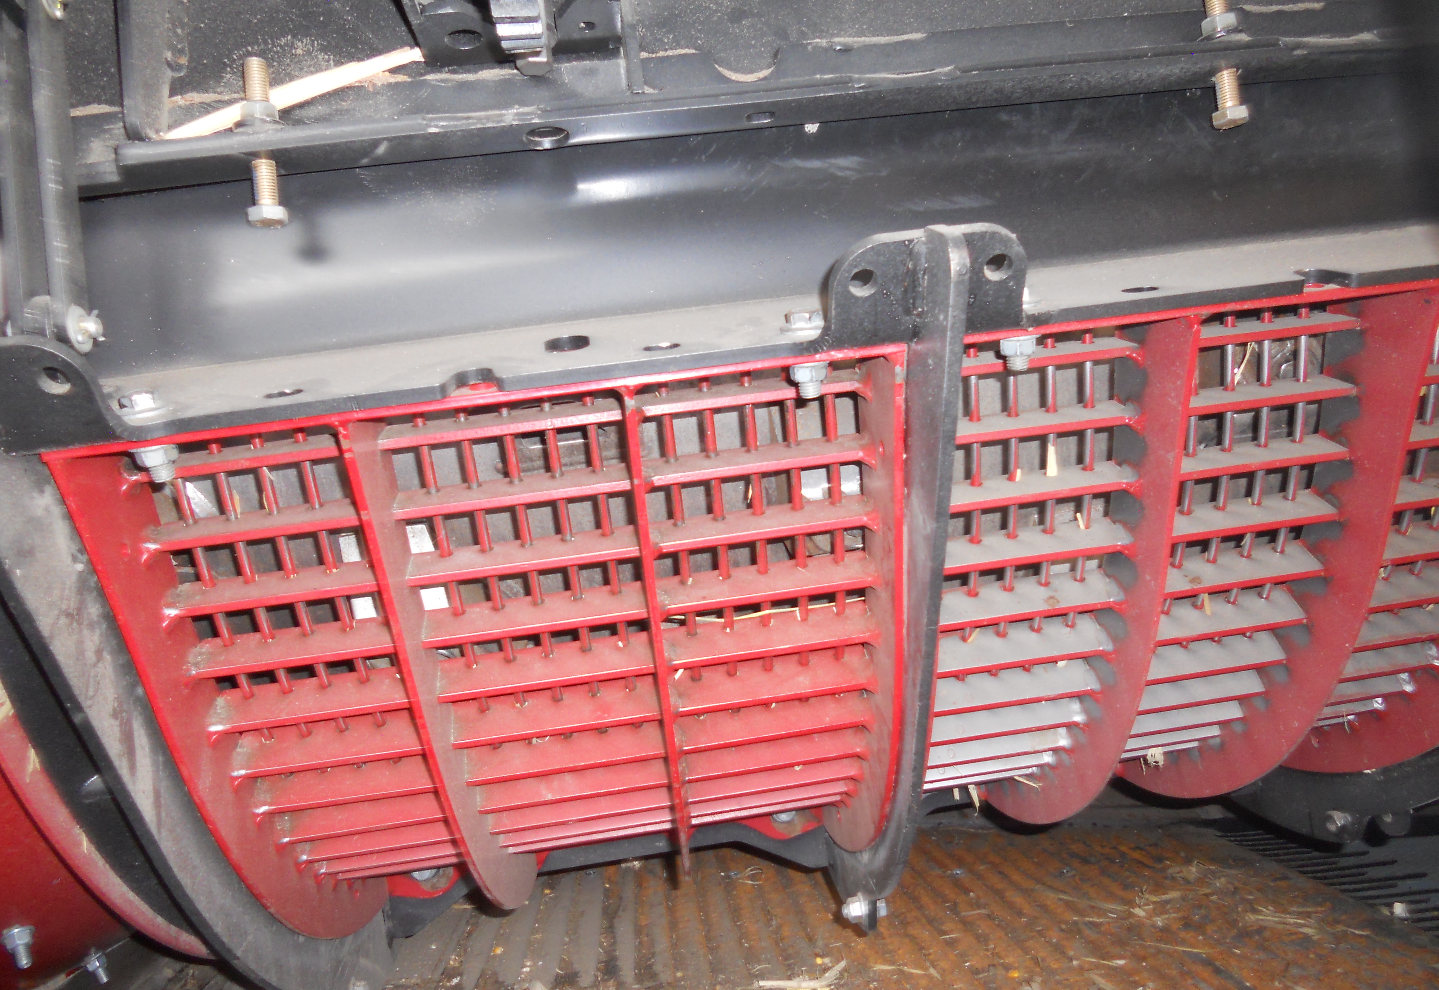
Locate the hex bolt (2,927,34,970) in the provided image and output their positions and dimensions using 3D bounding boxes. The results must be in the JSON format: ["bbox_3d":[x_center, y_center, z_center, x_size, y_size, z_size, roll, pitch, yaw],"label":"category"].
[{"bbox_3d":[-0.514,0.333,0.825,0.021,0.025,0.021,-32,-27,0],"label":"hex bolt"}]

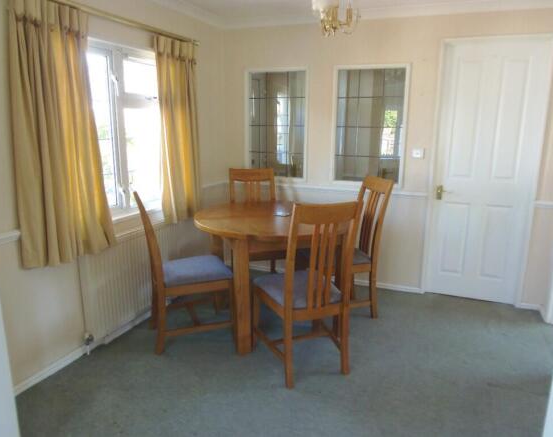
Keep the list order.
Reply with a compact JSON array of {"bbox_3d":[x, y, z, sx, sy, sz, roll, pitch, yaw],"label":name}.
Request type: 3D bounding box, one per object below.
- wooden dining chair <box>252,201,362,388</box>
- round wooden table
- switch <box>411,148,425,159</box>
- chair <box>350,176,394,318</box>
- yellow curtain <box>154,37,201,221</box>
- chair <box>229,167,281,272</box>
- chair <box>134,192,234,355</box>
[{"bbox_3d":[0.165,0.373,2.332,0.470,1.025,0.560,-4,14,-21],"label":"wooden dining chair"},{"bbox_3d":[-0.050,0.366,2.918,1.090,0.775,1.090,1,13,0],"label":"round wooden table"},{"bbox_3d":[1.144,-0.524,3.272,0.087,0.083,0.025,6,14,23],"label":"switch"},{"bbox_3d":[0.507,0.219,3.029,0.560,1.025,0.470,-3,13,-16],"label":"chair"},{"bbox_3d":[-0.721,-0.648,3.048,0.120,1.330,0.470,6,14,23],"label":"yellow curtain"},{"bbox_3d":[-0.168,0.114,3.461,0.470,1.025,0.560,-2,13,-12],"label":"chair"},{"bbox_3d":[-0.608,0.297,2.631,0.560,1.025,0.470,-4,14,-20],"label":"chair"}]

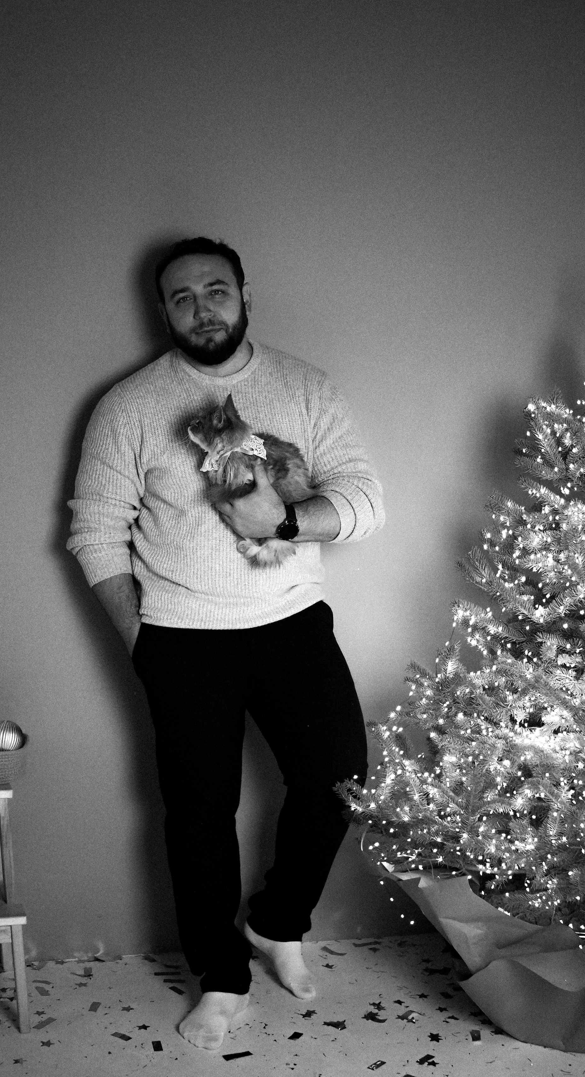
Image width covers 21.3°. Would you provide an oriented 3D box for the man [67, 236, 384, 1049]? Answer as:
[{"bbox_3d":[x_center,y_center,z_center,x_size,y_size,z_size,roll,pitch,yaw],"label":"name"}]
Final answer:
[{"bbox_3d":[-0.148,0.191,3.396,0.710,1.700,0.500,0,7,-4],"label":"man"}]

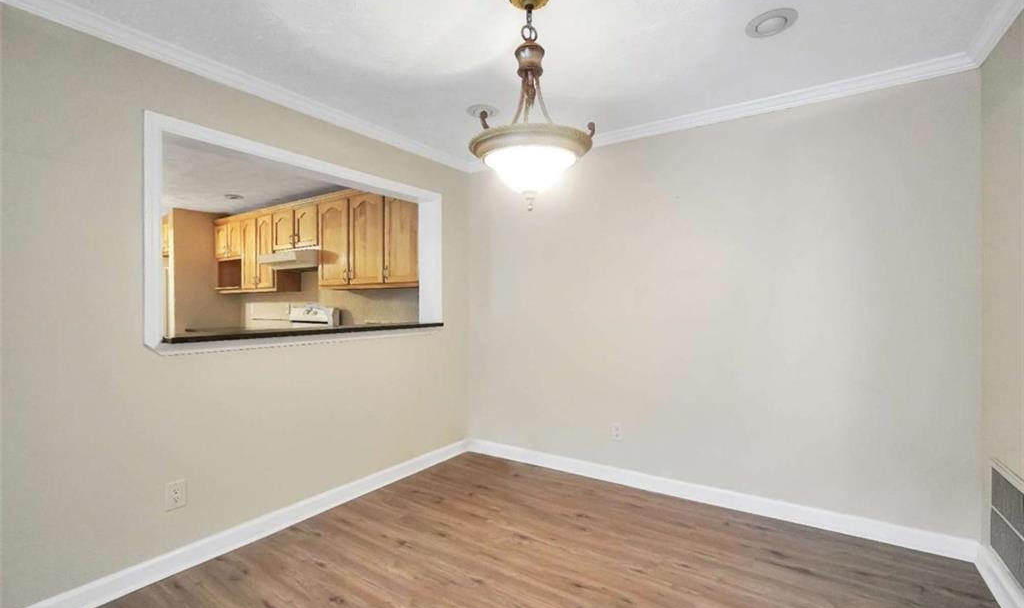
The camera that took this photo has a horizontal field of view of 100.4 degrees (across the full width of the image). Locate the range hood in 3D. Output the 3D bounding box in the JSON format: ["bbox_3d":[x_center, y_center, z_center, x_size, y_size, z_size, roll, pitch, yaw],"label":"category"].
[{"bbox_3d":[-2.200,-0.455,4.460,0.760,0.175,0.500,0,0,33],"label":"range hood"}]

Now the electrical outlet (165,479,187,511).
[{"bbox_3d":[-1.565,0.887,1.988,0.010,0.122,0.077,0,0,35],"label":"electrical outlet"}]

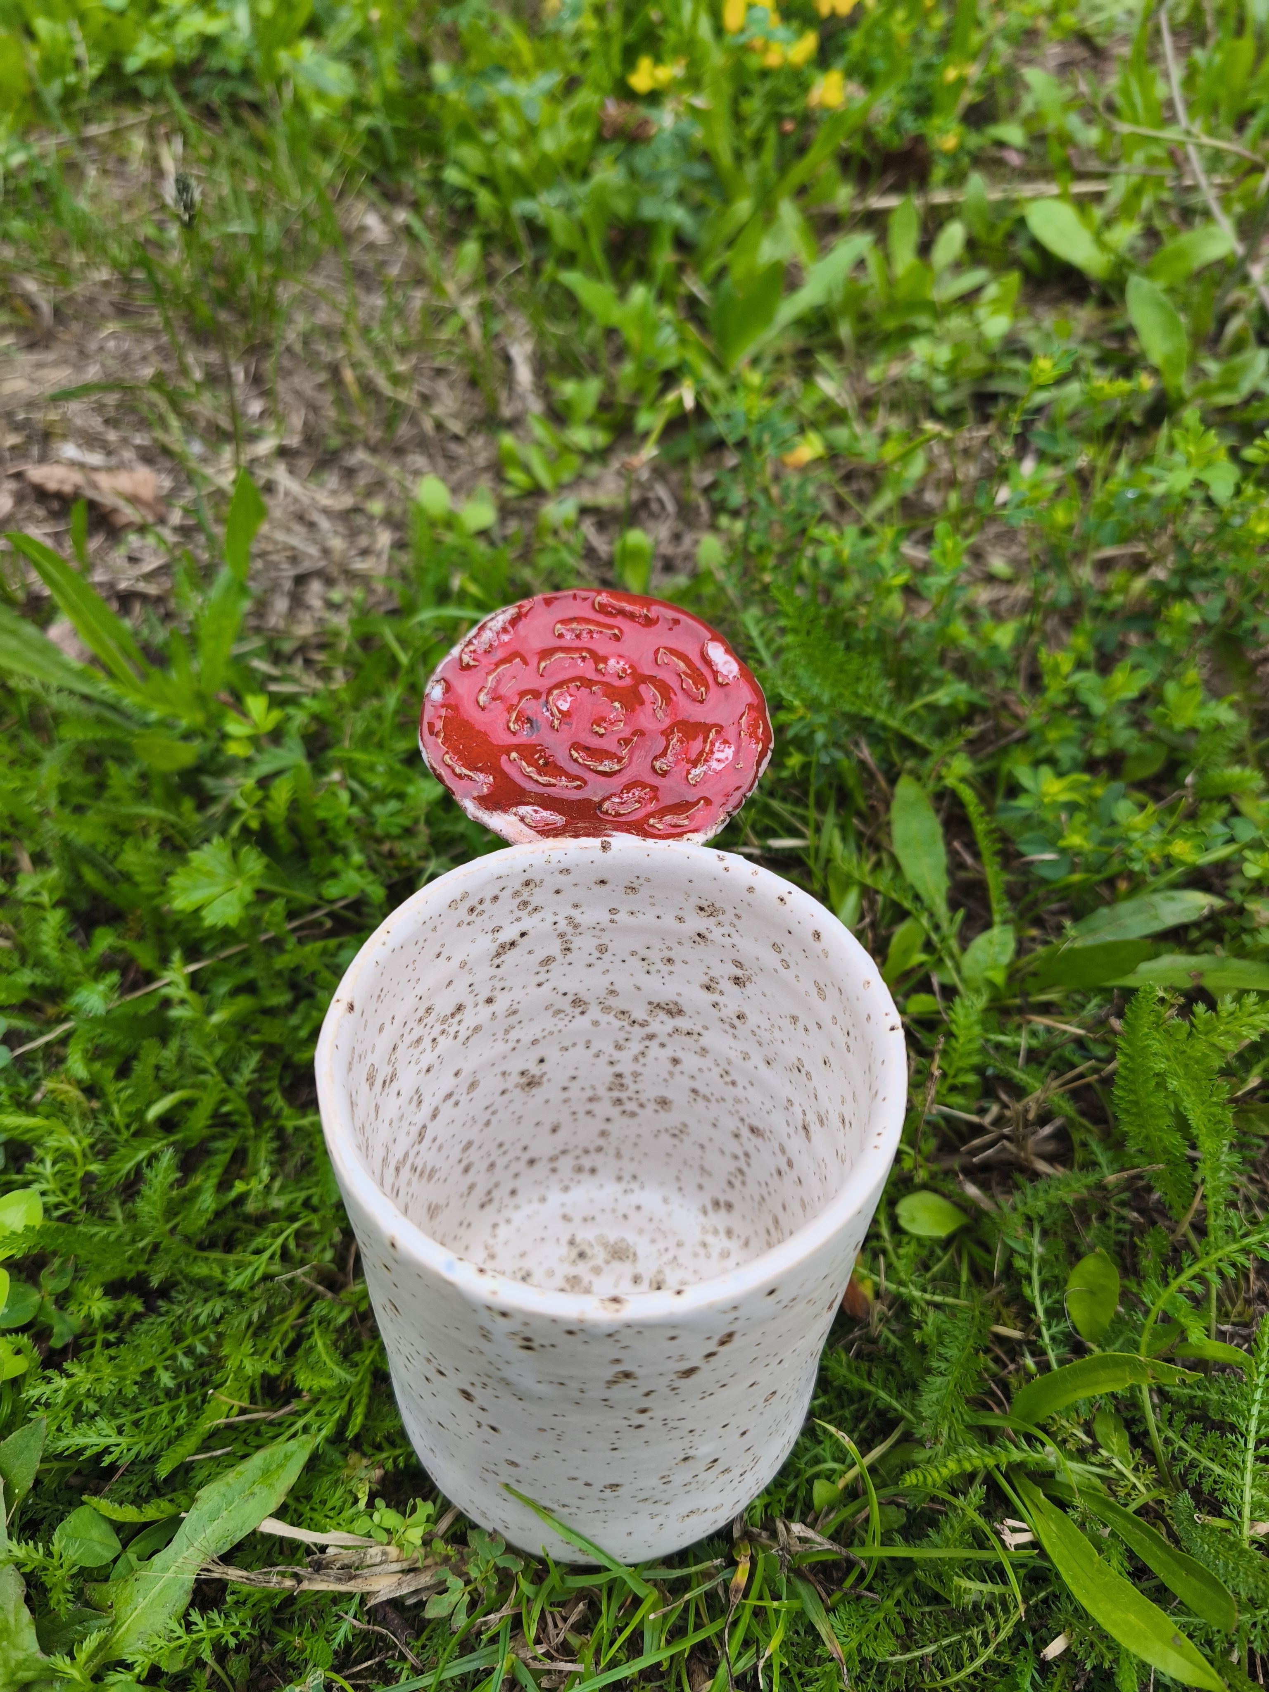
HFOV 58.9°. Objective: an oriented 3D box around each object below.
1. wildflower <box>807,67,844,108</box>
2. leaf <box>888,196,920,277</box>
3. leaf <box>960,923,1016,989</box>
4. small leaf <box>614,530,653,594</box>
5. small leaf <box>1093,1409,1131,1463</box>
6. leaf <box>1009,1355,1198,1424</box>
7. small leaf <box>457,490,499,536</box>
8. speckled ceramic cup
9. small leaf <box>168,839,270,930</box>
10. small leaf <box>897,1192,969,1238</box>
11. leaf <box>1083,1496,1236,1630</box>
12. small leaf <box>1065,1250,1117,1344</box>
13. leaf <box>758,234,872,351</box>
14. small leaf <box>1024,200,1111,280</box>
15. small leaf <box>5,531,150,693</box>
[{"bbox_3d":[0.102,-0.405,0.600,0.019,0.019,0.018,7,43,5],"label":"wildflower"},{"bbox_3d":[0.134,-0.302,0.558,0.016,0.010,0.051,3,75,9],"label":"leaf"},{"bbox_3d":[0.086,0.027,0.271,0.014,0.004,0.019,29,87,20],"label":"leaf"},{"bbox_3d":[-0.001,-0.113,0.445,0.016,0.025,0.011,1,41,0],"label":"small leaf"},{"bbox_3d":[0.088,0.110,0.209,0.007,0.002,0.009,-15,67,1],"label":"small leaf"},{"bbox_3d":[0.085,0.099,0.202,0.034,0.005,0.010,-12,53,-3],"label":"leaf"},{"bbox_3d":[-0.061,-0.130,0.438,0.015,0.005,0.019,-1,68,-5],"label":"small leaf"},{"bbox_3d":[-0.004,0.067,0.200,0.085,0.108,0.085,2,43,-1],"label":"speckled ceramic cup"},{"bbox_3d":[-0.105,0.010,0.284,0.023,0.006,0.026,-8,59,-11],"label":"small leaf"},{"bbox_3d":[0.060,0.075,0.228,0.015,0.004,0.009,4,42,4],"label":"small leaf"},{"bbox_3d":[0.084,0.118,0.188,0.032,0.004,0.009,30,62,33],"label":"leaf"},{"bbox_3d":[0.094,0.092,0.230,0.011,0.005,0.019,3,41,2],"label":"small leaf"},{"bbox_3d":[0.098,-0.300,0.610,0.068,0.045,0.027,-30,50,-30],"label":"leaf"},{"bbox_3d":[0.266,-0.372,0.689,0.065,0.010,0.024,33,87,-13],"label":"small leaf"},{"bbox_3d":[-0.174,-0.074,0.350,0.013,0.009,0.076,-39,76,-22],"label":"small leaf"}]

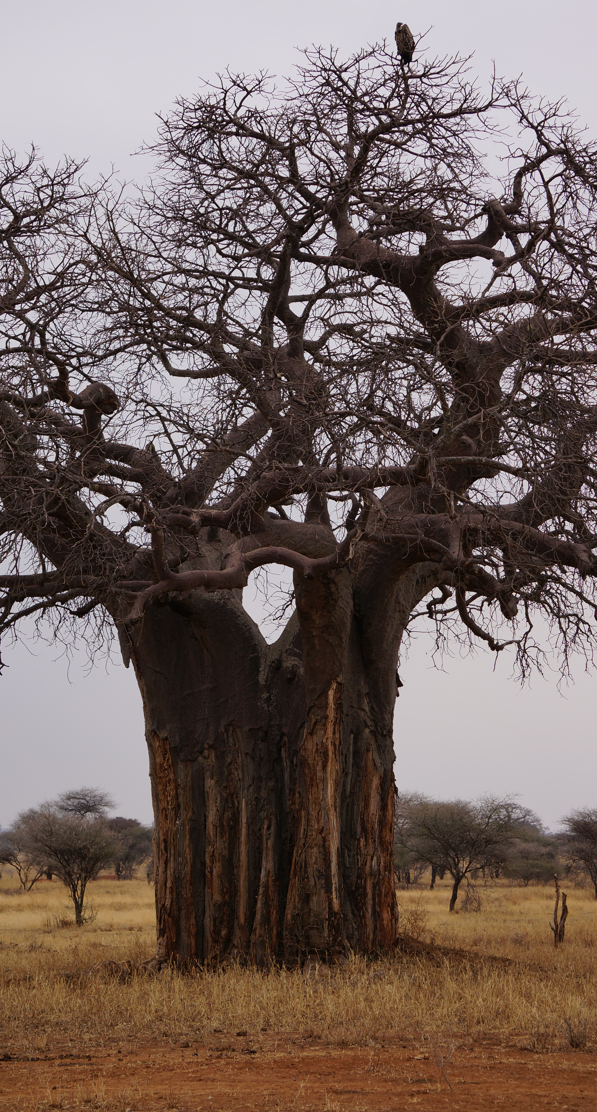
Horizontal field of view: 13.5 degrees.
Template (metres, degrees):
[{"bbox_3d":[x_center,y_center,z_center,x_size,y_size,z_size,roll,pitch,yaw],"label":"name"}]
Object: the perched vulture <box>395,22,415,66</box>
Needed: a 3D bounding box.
[{"bbox_3d":[1.962,-9.441,46.652,0.360,0.760,0.300,4,-7,-30],"label":"perched vulture"}]

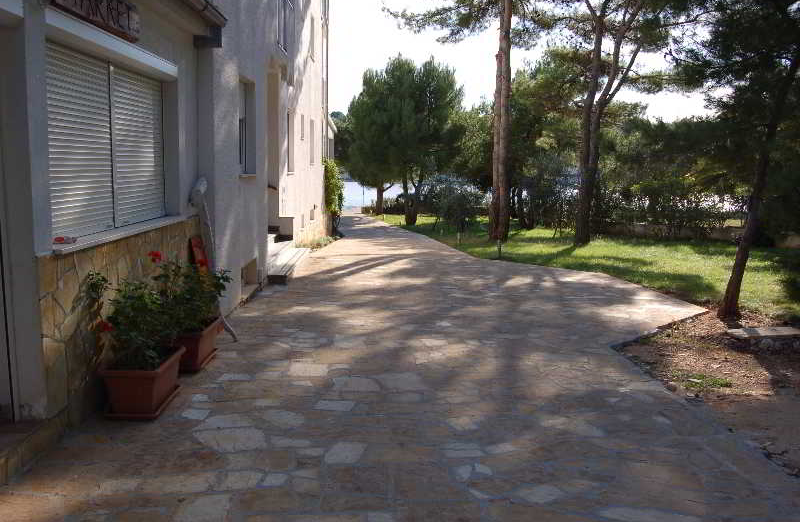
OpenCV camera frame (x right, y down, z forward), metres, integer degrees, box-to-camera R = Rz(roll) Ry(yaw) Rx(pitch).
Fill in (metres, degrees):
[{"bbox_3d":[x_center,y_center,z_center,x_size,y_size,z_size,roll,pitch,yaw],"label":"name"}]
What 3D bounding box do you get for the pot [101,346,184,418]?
[{"bbox_3d":[-1.654,0.781,4.761,0.368,0.292,0.577,1,7,-1],"label":"pot"}]

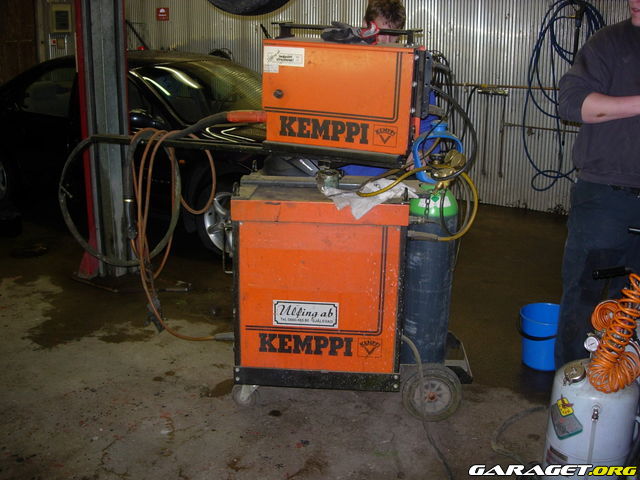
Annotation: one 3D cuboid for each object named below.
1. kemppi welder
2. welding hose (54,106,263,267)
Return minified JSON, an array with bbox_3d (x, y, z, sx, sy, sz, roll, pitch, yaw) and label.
[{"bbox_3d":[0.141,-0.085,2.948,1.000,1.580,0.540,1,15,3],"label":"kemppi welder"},{"bbox_3d":[-0.699,-0.217,3.070,0.970,0.720,0.280,5,16,16],"label":"welding hose"}]

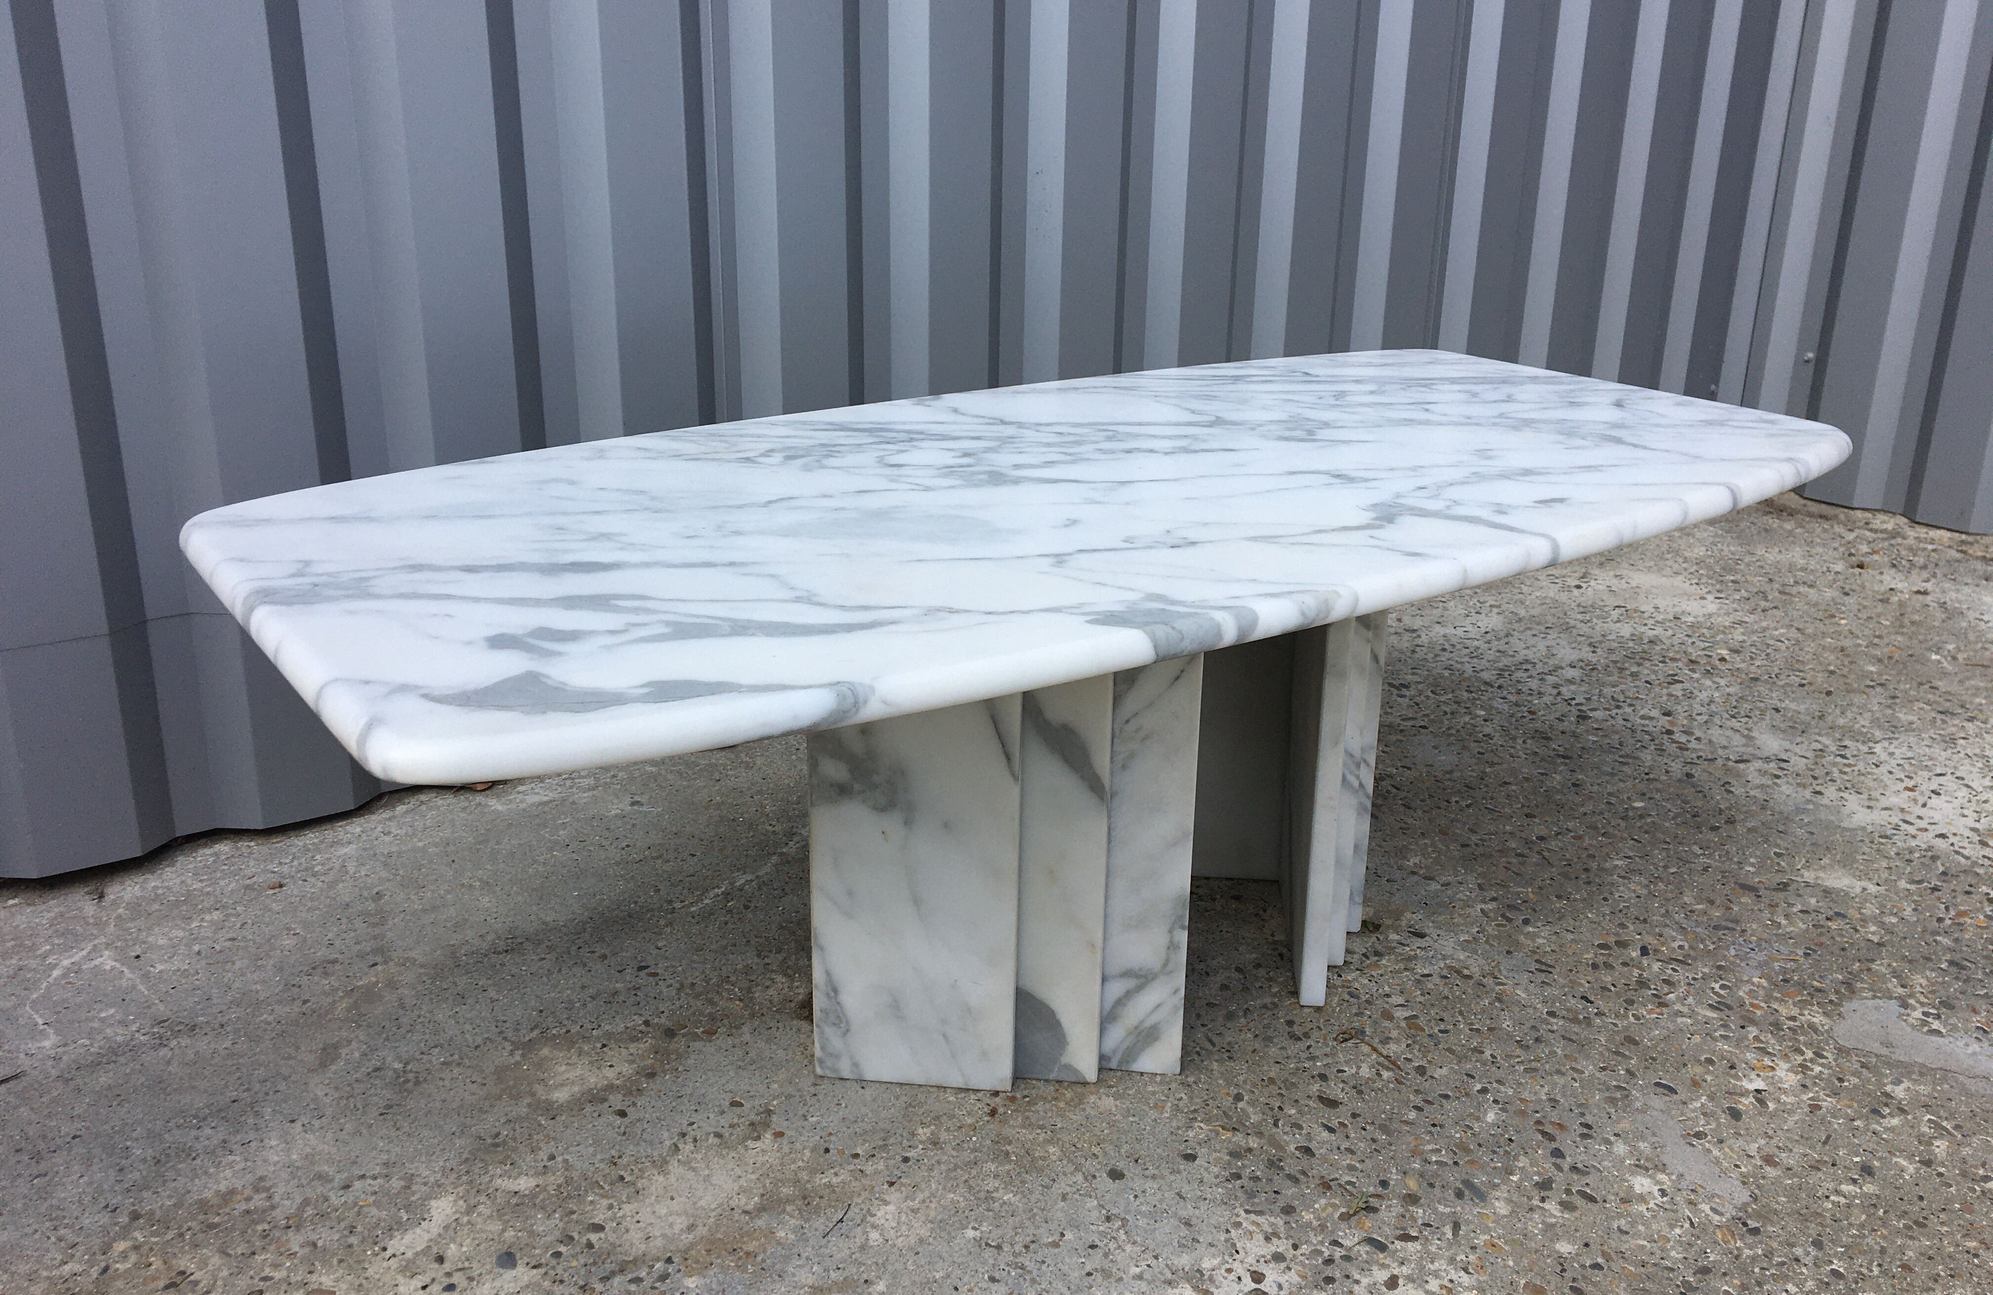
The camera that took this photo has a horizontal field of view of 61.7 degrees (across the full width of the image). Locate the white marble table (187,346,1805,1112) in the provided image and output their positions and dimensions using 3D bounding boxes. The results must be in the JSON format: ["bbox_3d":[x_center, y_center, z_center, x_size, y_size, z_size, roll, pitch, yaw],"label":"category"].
[{"bbox_3d":[0.086,0.054,1.398,1.278,0.423,0.679,-13,23,-32],"label":"white marble table"}]

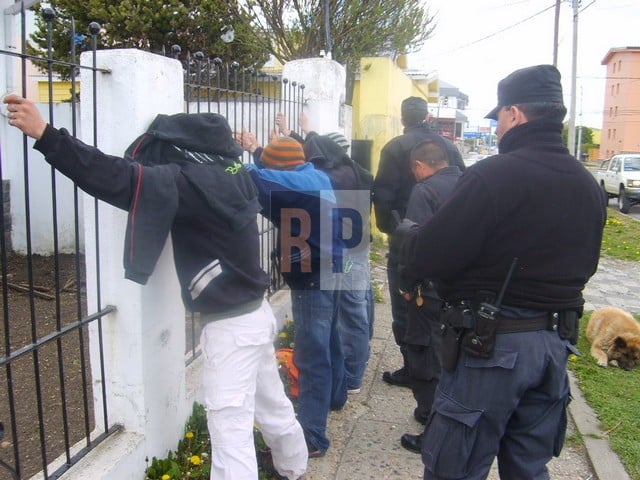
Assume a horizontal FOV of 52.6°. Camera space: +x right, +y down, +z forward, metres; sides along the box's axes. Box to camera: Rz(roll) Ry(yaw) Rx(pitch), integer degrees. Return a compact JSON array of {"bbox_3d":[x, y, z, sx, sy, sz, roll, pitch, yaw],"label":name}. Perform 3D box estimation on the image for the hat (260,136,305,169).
[{"bbox_3d":[-0.187,-0.430,3.220,0.210,0.165,0.190,5,9,30],"label":"hat"}]

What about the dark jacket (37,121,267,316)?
[{"bbox_3d":[-0.560,-0.100,2.420,0.520,0.770,0.850,4,9,25],"label":"dark jacket"}]

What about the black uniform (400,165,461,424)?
[{"bbox_3d":[0.635,0.290,3.380,0.380,1.390,0.500,6,10,36],"label":"black uniform"}]

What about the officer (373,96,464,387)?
[{"bbox_3d":[0.630,0.025,4.130,0.570,1.820,0.400,0,8,-6],"label":"officer"}]

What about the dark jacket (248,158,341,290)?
[{"bbox_3d":[-0.130,-0.085,3.370,0.480,0.680,0.500,5,9,32],"label":"dark jacket"}]

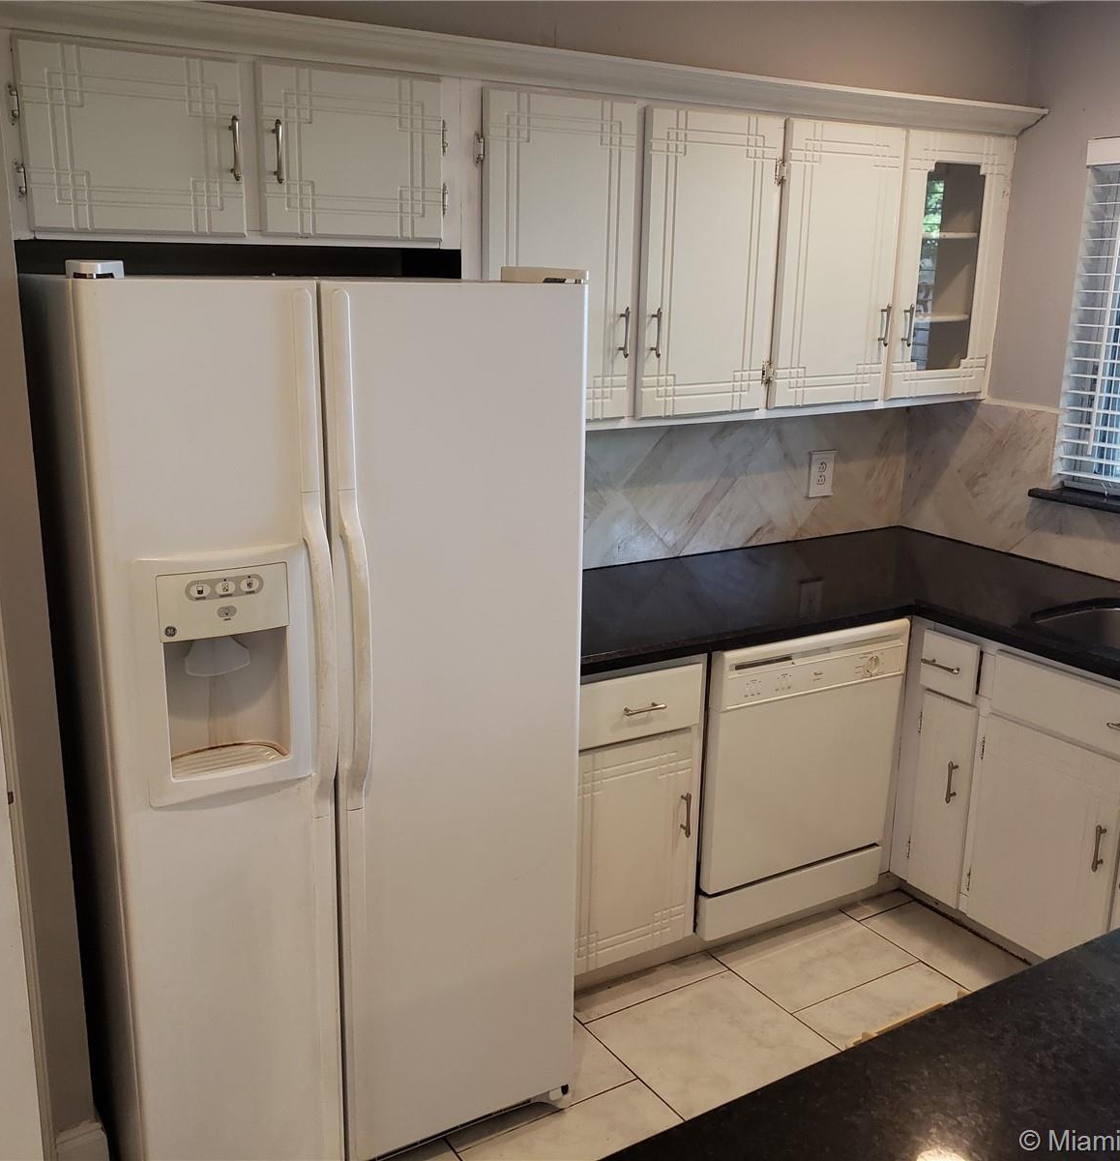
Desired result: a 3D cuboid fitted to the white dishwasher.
[{"bbox_3d":[0.478,0.451,3.188,0.597,0.789,0.620,-8,17,-29],"label":"white dishwasher"}]

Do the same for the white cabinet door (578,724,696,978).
[{"bbox_3d":[0.164,0.639,2.727,0.336,0.560,0.025,-8,17,-29],"label":"white cabinet door"}]

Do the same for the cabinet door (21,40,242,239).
[{"bbox_3d":[-0.791,-0.820,2.178,0.394,0.327,0.025,-8,17,-30],"label":"cabinet door"}]

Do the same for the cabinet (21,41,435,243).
[{"bbox_3d":[-0.693,-0.893,2.452,0.857,0.349,0.320,-8,17,-29],"label":"cabinet"}]

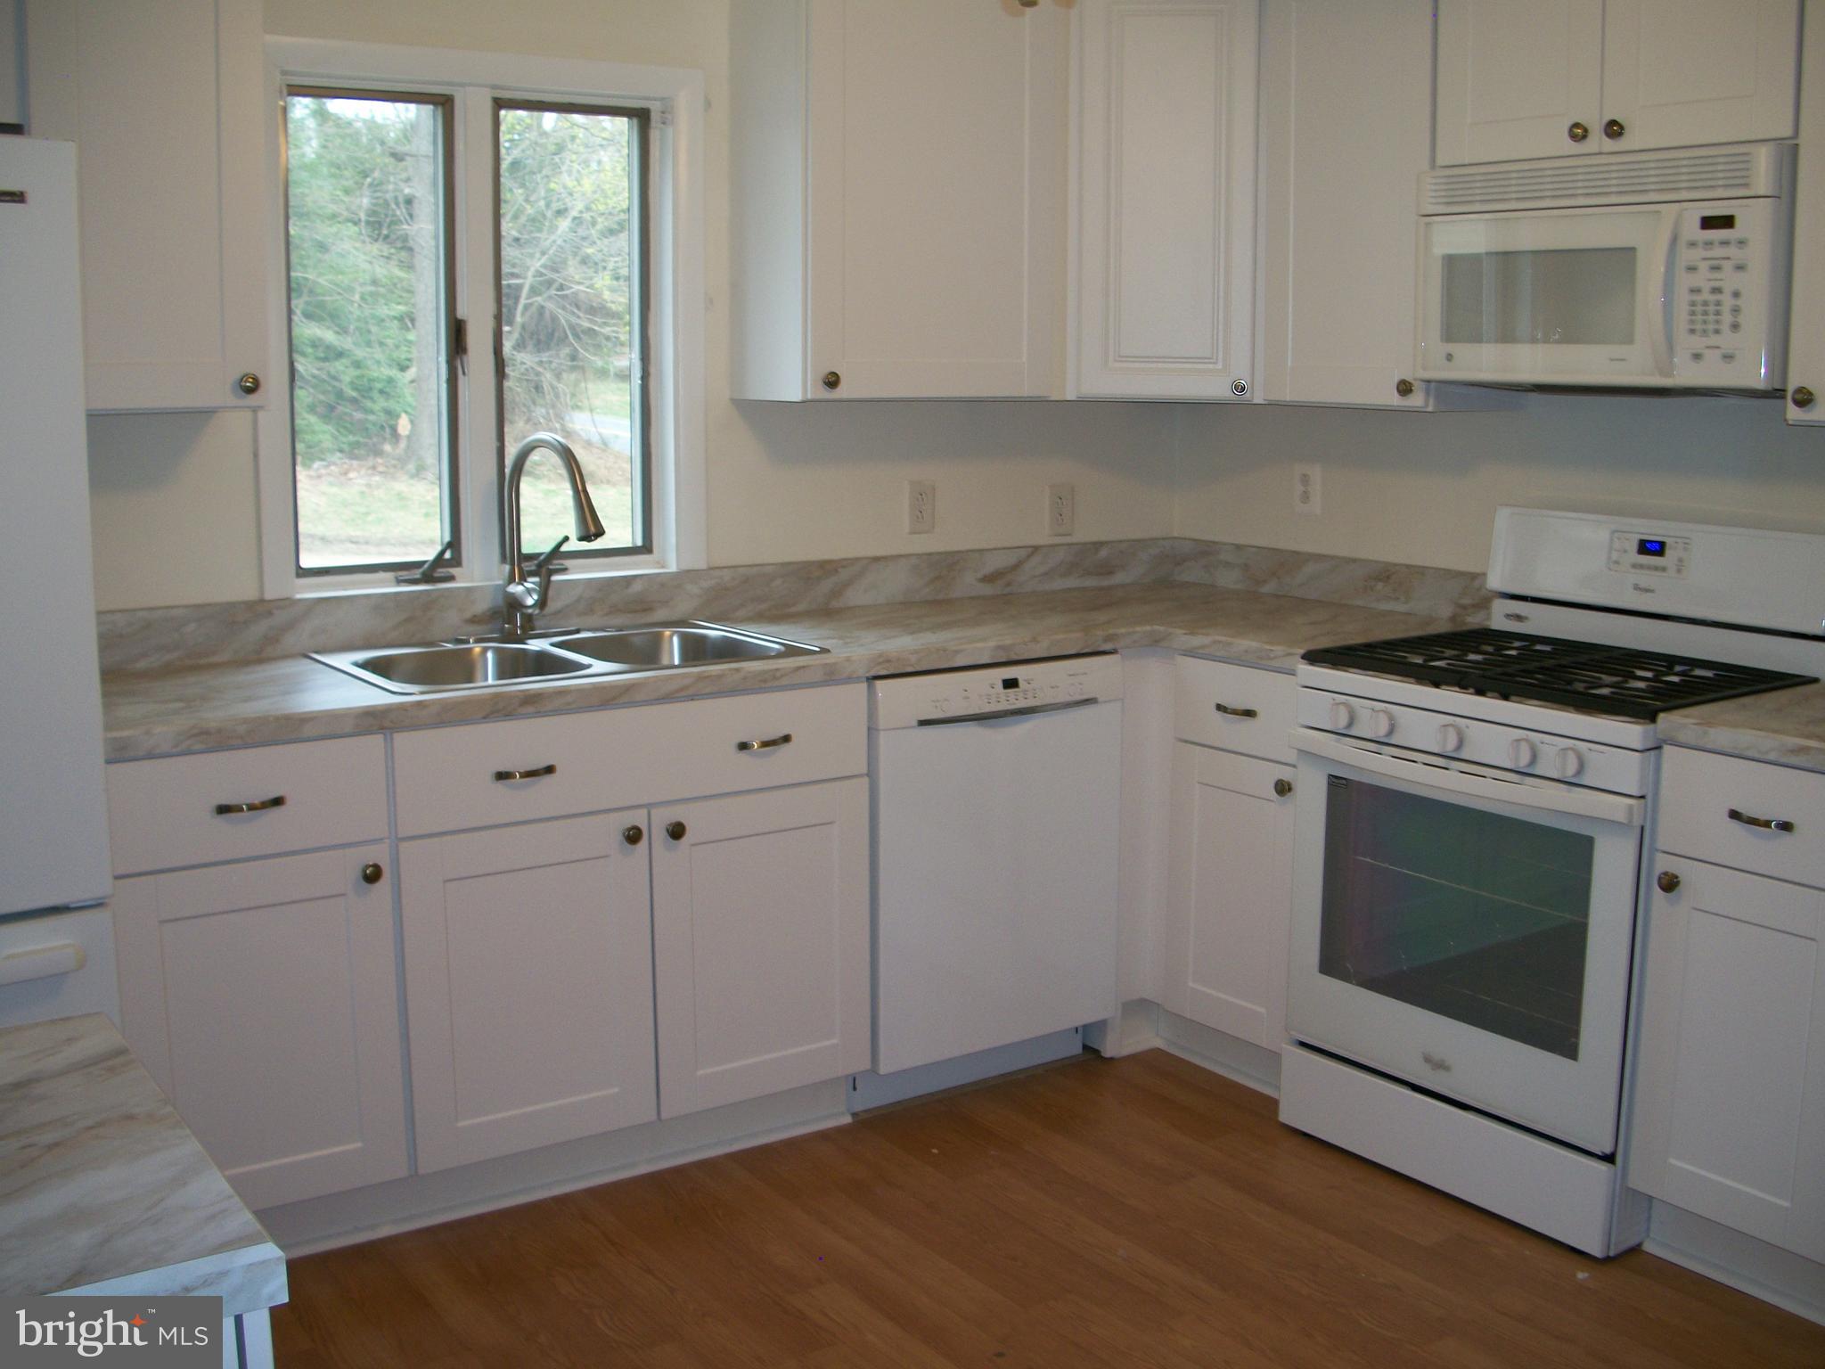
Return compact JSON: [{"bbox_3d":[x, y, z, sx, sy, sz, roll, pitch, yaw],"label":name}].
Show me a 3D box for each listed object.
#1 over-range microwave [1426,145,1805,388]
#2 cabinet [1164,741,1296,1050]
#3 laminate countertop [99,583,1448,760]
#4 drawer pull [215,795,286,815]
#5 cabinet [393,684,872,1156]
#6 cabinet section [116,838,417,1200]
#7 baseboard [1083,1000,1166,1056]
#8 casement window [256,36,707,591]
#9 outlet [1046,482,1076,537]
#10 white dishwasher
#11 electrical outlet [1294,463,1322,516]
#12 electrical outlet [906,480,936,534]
[{"bbox_3d":[1.285,-0.712,3.208,0.400,0.391,0.754,-6,11,-34],"label":"over-range microwave"},{"bbox_3d":[0.882,0.395,3.808,0.600,0.575,0.378,-6,11,-34],"label":"cabinet"},{"bbox_3d":[-0.149,-0.043,3.441,2.700,0.050,1.090,-6,11,-34],"label":"laminate countertop"},{"bbox_3d":[-0.990,0.180,2.758,0.111,0.016,0.027,-6,11,-34],"label":"drawer pull"},{"bbox_3d":[-0.620,0.368,3.442,0.904,0.758,0.605,-6,11,-34],"label":"cabinet"},{"bbox_3d":[-1.185,0.512,3.123,0.436,0.571,0.600,-6,11,-34],"label":"cabinet section"},{"bbox_3d":[0.443,0.726,3.941,0.140,0.103,0.060,-6,11,-34],"label":"baseboard"},{"bbox_3d":[-0.835,-0.700,3.561,0.949,1.034,0.110,-6,11,-34],"label":"casement window"},{"bbox_3d":[0.357,-0.413,4.392,0.073,0.119,0.008,-6,11,-34],"label":"outlet"},{"bbox_3d":[0.015,0.319,3.870,0.593,0.801,0.610,-6,11,-34],"label":"white dishwasher"},{"bbox_3d":[0.902,-0.447,4.220,0.008,0.114,0.075,-6,11,-34],"label":"electrical outlet"},{"bbox_3d":[0.024,-0.398,4.165,0.073,0.117,0.008,-6,11,-34],"label":"electrical outlet"}]

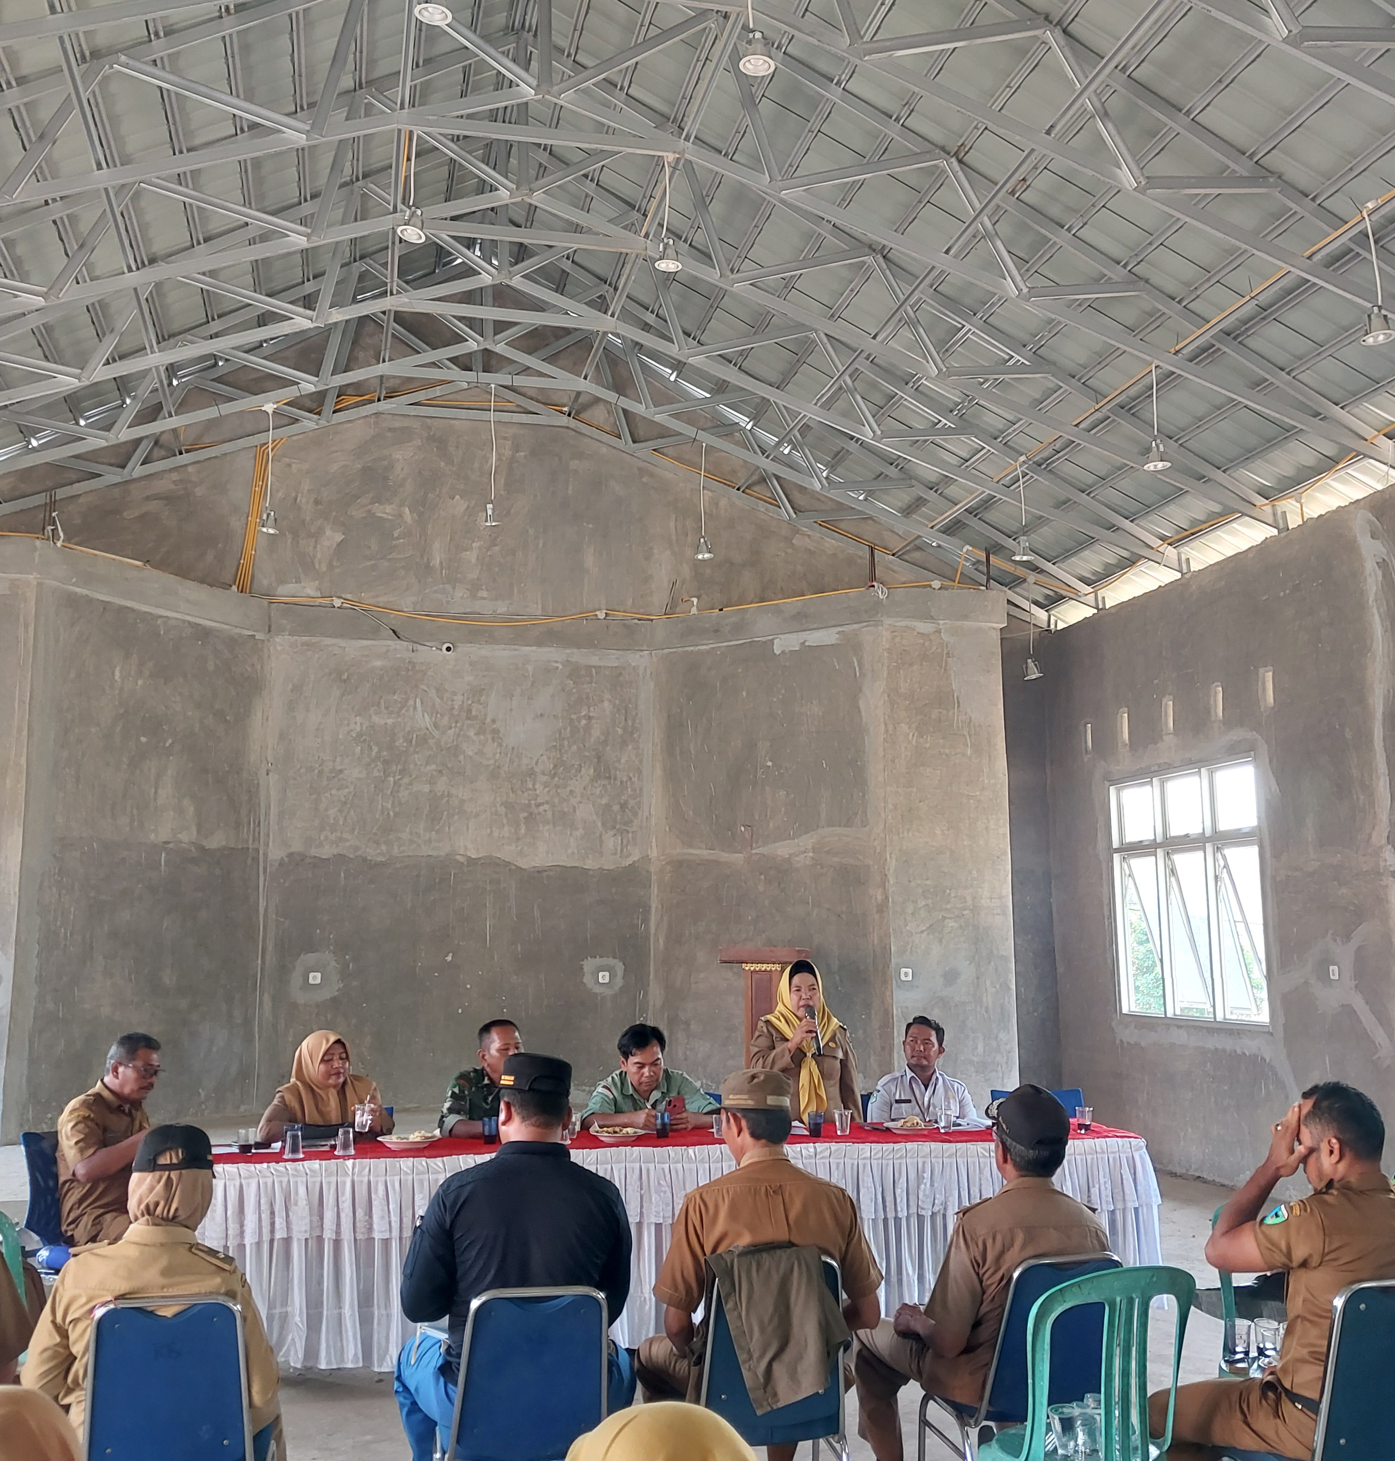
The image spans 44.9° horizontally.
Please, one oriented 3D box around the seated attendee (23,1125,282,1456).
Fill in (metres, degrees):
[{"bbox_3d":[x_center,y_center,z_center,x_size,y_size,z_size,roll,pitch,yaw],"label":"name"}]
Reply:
[{"bbox_3d":[-1.214,1.499,3.885,0.540,1.220,0.800,1,-8,-7],"label":"seated attendee"}]

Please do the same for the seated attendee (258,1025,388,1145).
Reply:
[{"bbox_3d":[-1.601,1.898,7.195,0.570,1.220,0.720,2,-8,-15],"label":"seated attendee"}]

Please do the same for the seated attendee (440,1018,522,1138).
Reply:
[{"bbox_3d":[-0.872,1.905,7.160,0.520,1.290,0.750,1,-8,-11],"label":"seated attendee"}]

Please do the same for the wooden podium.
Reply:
[{"bbox_3d":[0.415,1.920,10.100,0.560,1.180,0.450,1,-8,-9],"label":"wooden podium"}]

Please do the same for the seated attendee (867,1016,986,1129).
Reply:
[{"bbox_3d":[1.080,1.980,7.800,0.500,1.280,0.760,0,-8,0],"label":"seated attendee"}]

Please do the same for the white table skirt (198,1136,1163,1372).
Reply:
[{"bbox_3d":[-0.042,2.045,6.874,3.720,0.750,0.780,1,-8,-8],"label":"white table skirt"}]

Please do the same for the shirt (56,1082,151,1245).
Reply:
[{"bbox_3d":[-2.380,1.730,6.780,0.360,0.640,0.470,0,-8,0],"label":"shirt"}]

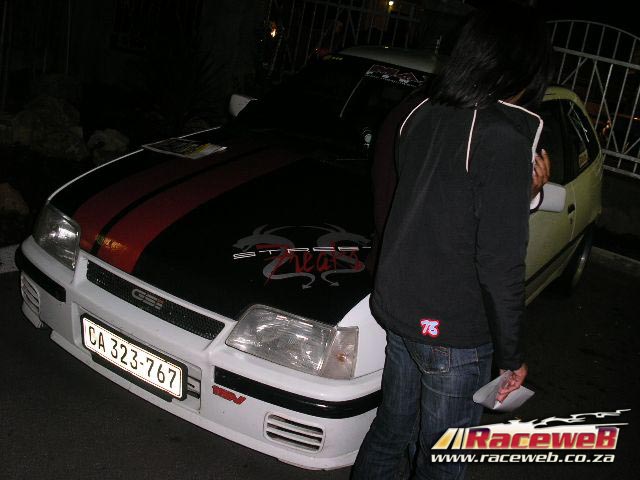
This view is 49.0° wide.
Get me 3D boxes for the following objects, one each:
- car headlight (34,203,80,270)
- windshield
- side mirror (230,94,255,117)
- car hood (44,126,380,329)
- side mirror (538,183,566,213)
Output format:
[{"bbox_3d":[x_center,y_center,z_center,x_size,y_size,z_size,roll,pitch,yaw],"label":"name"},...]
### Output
[{"bbox_3d":[-0.955,-0.031,2.639,0.390,0.160,0.230,20,21,28],"label":"car headlight"},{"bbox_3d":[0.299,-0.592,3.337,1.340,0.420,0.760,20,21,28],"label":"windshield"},{"bbox_3d":[-0.415,-0.716,3.756,0.160,0.125,0.110,20,21,28],"label":"side mirror"},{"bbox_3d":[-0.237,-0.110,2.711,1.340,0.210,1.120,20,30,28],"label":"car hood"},{"bbox_3d":[0.975,-0.183,2.962,0.160,0.125,0.110,20,21,28],"label":"side mirror"}]

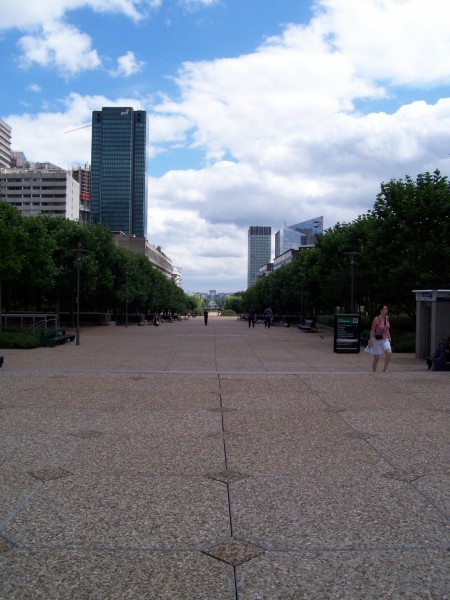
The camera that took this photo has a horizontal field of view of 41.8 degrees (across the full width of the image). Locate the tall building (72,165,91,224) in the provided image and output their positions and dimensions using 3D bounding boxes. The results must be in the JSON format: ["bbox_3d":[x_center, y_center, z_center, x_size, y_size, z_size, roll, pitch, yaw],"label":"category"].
[{"bbox_3d":[-139.840,-66.134,595.000,23.000,134.000,23.000,1,0,34],"label":"tall building"}]

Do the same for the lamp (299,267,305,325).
[{"bbox_3d":[5.632,0.023,43.126,0.800,4.500,0.800,1,0,-1],"label":"lamp"}]

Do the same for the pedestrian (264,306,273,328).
[{"bbox_3d":[3.606,1.410,48.300,0.500,1.750,0.400,1,0,-1],"label":"pedestrian"}]

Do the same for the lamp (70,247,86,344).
[{"bbox_3d":[-6.800,-0.139,27.265,0.800,4.500,0.800,1,0,-1],"label":"lamp"}]

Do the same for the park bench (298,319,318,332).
[{"bbox_3d":[6.219,1.891,43.741,0.700,0.820,3.200,1,0,-1],"label":"park bench"}]

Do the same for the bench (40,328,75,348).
[{"bbox_3d":[-7.907,1.734,27.946,0.650,0.750,3.600,1,0,-1],"label":"bench"}]

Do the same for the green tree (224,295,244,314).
[{"bbox_3d":[2.940,1.400,165.000,6.000,5.800,6.000,1,0,-1],"label":"green tree"}]

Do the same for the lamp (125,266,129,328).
[{"bbox_3d":[-7.321,-0.170,43.858,0.800,4.500,0.800,1,0,-1],"label":"lamp"}]

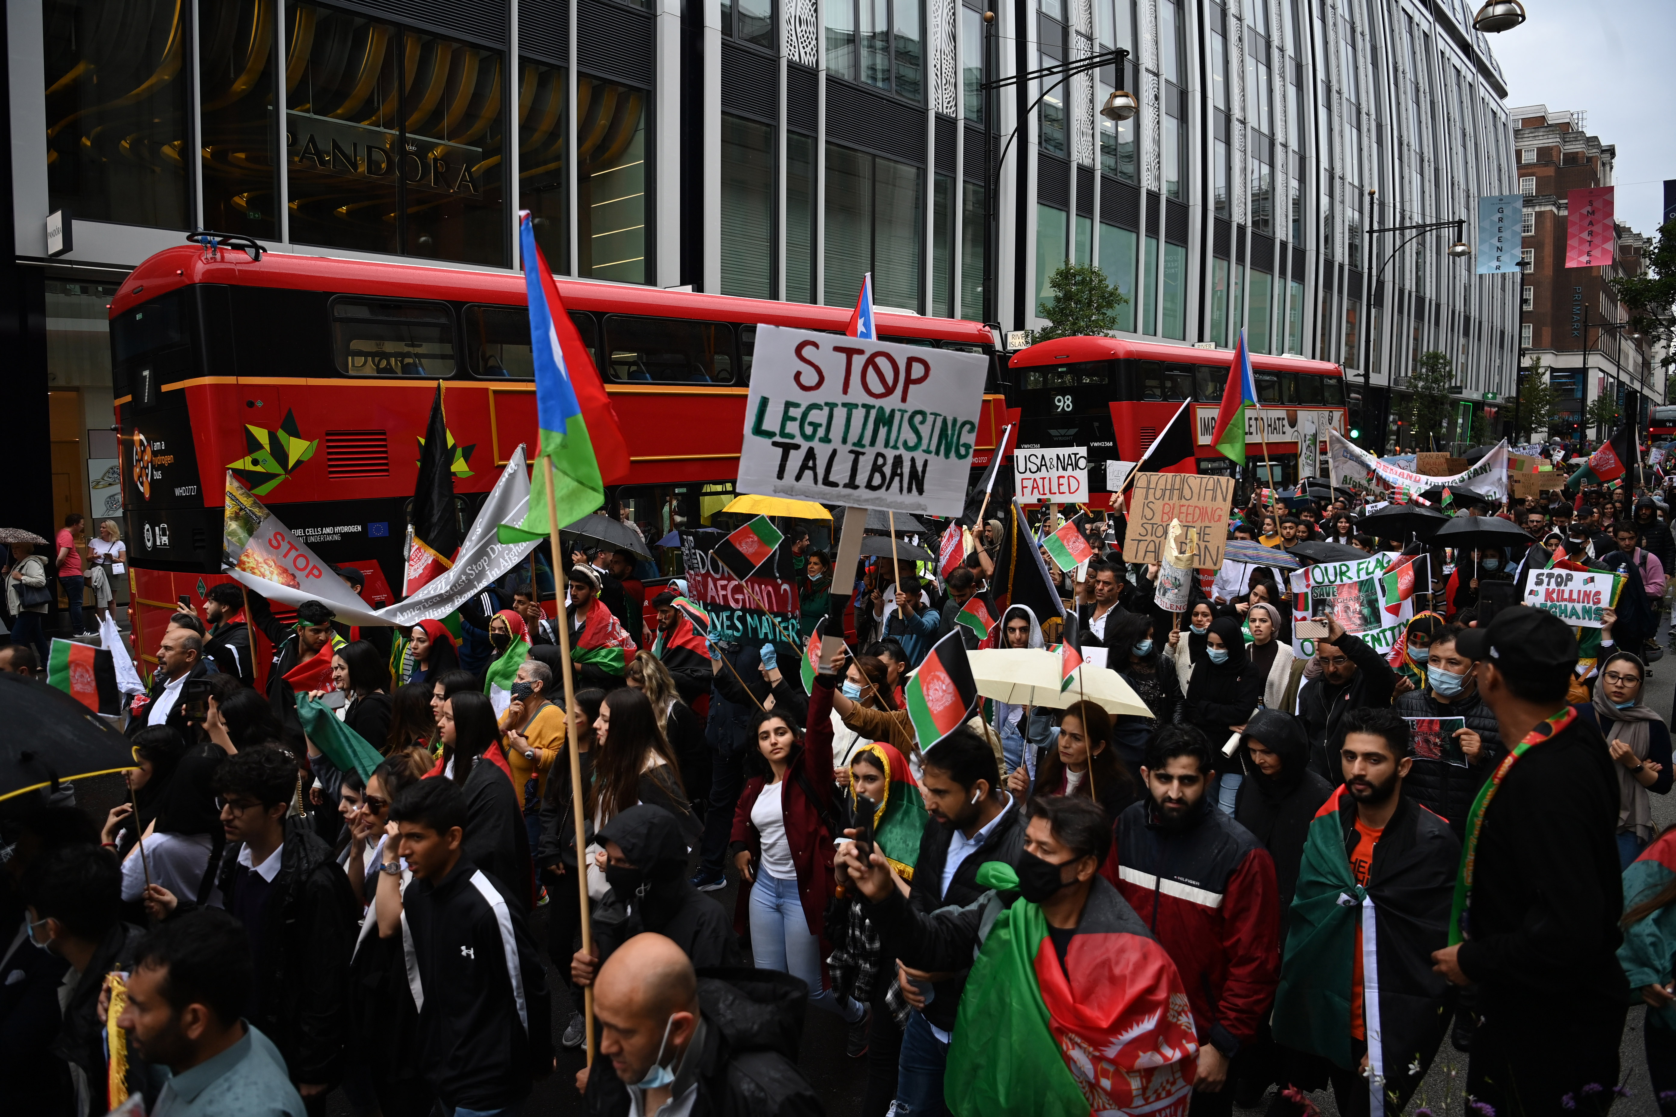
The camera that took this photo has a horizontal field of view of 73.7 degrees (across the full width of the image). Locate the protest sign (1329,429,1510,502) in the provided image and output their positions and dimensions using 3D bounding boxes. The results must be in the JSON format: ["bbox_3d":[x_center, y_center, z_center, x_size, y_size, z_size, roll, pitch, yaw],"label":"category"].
[{"bbox_3d":[8.175,-1.297,15.800,2.300,1.000,0.200,5,7,43],"label":"protest sign"}]

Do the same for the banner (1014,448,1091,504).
[{"bbox_3d":[1.681,-0.650,8.800,0.570,0.430,0.030,-2,3,16],"label":"banner"}]

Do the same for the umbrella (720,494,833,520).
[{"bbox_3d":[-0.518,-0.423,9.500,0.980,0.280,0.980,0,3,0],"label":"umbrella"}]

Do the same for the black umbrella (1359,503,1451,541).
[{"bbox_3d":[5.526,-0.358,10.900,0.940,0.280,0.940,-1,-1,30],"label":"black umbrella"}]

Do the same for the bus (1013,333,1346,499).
[{"bbox_3d":[7.750,-2.200,24.200,2.520,4.380,10.500,4,7,44],"label":"bus"}]

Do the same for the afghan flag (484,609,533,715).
[{"bbox_3d":[-1.893,0.597,6.450,0.330,0.600,0.290,3,4,37],"label":"afghan flag"}]

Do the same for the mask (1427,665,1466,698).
[{"bbox_3d":[2.155,0.433,3.950,0.085,0.115,0.145,-5,8,-42],"label":"mask"}]

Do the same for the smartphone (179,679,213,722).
[{"bbox_3d":[-2.290,0.511,4.000,0.075,0.152,0.012,0,-1,-27],"label":"smartphone"}]

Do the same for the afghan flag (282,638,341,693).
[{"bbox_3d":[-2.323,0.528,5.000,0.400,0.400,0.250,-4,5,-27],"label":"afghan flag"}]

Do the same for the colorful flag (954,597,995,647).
[{"bbox_3d":[0.754,0.322,6.100,0.260,0.230,0.080,-25,0,5],"label":"colorful flag"}]

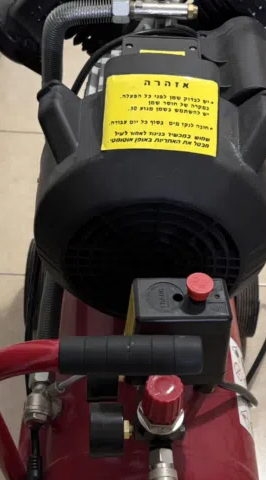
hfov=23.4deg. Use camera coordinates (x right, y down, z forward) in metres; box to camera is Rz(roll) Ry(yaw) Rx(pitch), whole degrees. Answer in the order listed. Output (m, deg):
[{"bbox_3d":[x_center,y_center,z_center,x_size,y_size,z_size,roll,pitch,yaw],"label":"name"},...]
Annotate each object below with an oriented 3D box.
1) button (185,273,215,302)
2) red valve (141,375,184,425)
[{"bbox_3d":[0.057,0.043,0.554,0.023,0.018,0.023,1,46,-1],"label":"button"},{"bbox_3d":[0.028,0.146,0.594,0.034,0.041,0.034,1,46,-1],"label":"red valve"}]

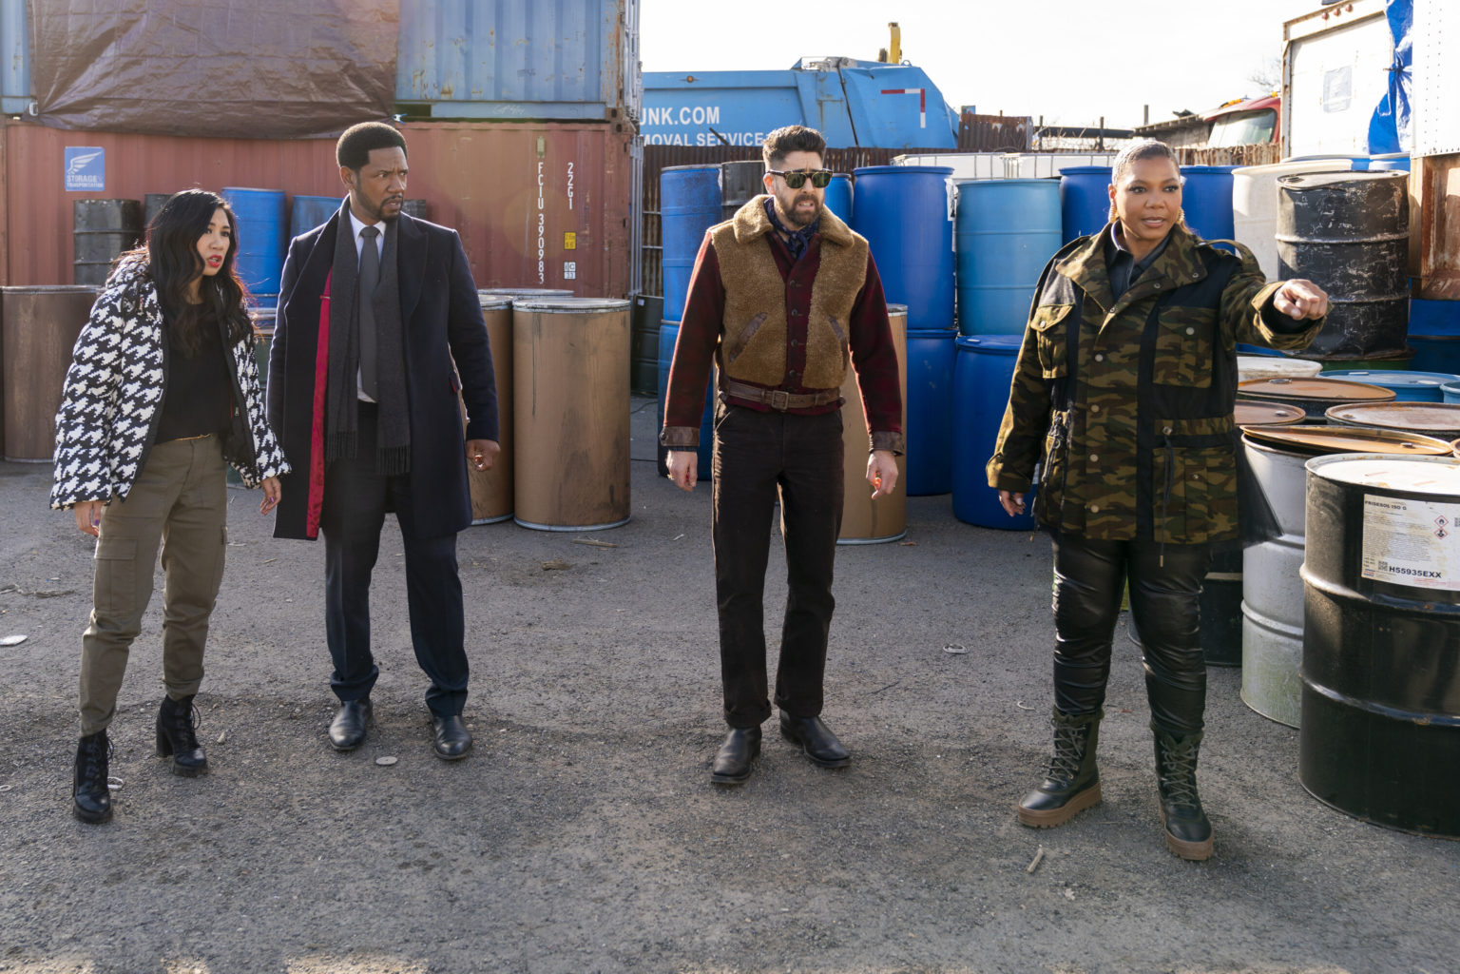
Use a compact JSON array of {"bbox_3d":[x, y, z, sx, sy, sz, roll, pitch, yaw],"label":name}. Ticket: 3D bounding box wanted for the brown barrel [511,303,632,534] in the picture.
[{"bbox_3d":[-0.799,-0.373,6.780,0.585,1.060,0.585,0,9,0],"label":"brown barrel"}]

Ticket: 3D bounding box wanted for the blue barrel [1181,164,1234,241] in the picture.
[{"bbox_3d":[2.722,-1.370,7.650,0.580,0.900,0.580,0,11,0],"label":"blue barrel"}]

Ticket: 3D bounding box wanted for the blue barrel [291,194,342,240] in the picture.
[{"bbox_3d":[-3.798,-2.254,12.500,0.585,0.900,0.585,0,9,0],"label":"blue barrel"}]

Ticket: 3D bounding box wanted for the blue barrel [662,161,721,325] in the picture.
[{"bbox_3d":[-0.115,-1.432,7.920,0.580,0.900,0.580,0,11,0],"label":"blue barrel"}]

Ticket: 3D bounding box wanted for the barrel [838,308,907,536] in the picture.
[{"bbox_3d":[0.580,-0.320,6.580,0.585,1.085,0.585,0,11,0],"label":"barrel"}]

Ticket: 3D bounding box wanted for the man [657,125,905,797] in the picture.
[{"bbox_3d":[0.147,-0.092,3.740,0.660,1.790,0.400,-1,11,-5],"label":"man"}]

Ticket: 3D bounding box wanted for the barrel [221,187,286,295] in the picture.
[{"bbox_3d":[-4.454,-2.297,12.500,0.585,0.930,0.585,0,9,0],"label":"barrel"}]

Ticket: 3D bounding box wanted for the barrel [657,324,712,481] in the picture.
[{"bbox_3d":[-0.142,-0.542,8.100,0.585,0.910,0.585,0,9,0],"label":"barrel"}]

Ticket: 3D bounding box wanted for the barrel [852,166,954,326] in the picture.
[{"bbox_3d":[0.998,-1.385,7.680,0.580,0.910,0.580,0,9,0],"label":"barrel"}]

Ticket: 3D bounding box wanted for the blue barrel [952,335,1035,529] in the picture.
[{"bbox_3d":[1.444,-0.290,6.930,0.590,0.910,0.590,0,9,0],"label":"blue barrel"}]

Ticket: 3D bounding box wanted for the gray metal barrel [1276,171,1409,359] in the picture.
[{"bbox_3d":[2.978,-1.072,6.500,0.590,0.880,0.590,0,9,0],"label":"gray metal barrel"}]

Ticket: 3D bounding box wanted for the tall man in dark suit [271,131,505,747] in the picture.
[{"bbox_3d":[-1.042,-0.150,4.000,0.680,1.840,0.420,-1,10,-5],"label":"tall man in dark suit"}]

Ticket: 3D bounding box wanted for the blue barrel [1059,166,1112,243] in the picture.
[{"bbox_3d":[2.160,-1.361,7.600,0.580,0.900,0.580,0,11,0],"label":"blue barrel"}]

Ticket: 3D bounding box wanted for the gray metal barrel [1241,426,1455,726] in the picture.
[{"bbox_3d":[1.975,0.294,4.310,0.600,0.880,0.600,0,11,0],"label":"gray metal barrel"}]

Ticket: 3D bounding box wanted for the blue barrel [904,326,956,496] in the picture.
[{"bbox_3d":[0.998,-0.437,7.650,0.580,0.900,0.580,0,11,0],"label":"blue barrel"}]

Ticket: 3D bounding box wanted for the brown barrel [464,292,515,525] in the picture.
[{"bbox_3d":[-1.406,-0.389,6.860,0.585,1.085,0.585,0,11,0],"label":"brown barrel"}]

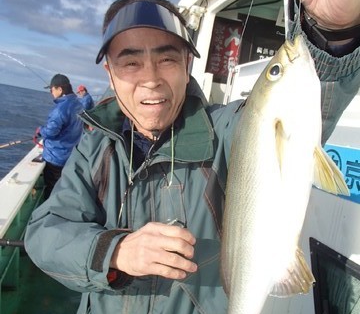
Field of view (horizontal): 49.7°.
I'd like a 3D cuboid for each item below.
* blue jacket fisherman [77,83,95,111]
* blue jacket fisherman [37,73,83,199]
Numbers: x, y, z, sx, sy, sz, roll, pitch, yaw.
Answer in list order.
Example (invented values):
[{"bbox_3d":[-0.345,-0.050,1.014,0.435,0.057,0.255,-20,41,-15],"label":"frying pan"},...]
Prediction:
[{"bbox_3d":[-1.940,-0.500,7.400,0.480,1.720,0.520,7,6,-18],"label":"blue jacket fisherman"},{"bbox_3d":[-1.250,0.040,3.920,0.520,1.740,0.540,9,6,1],"label":"blue jacket fisherman"}]

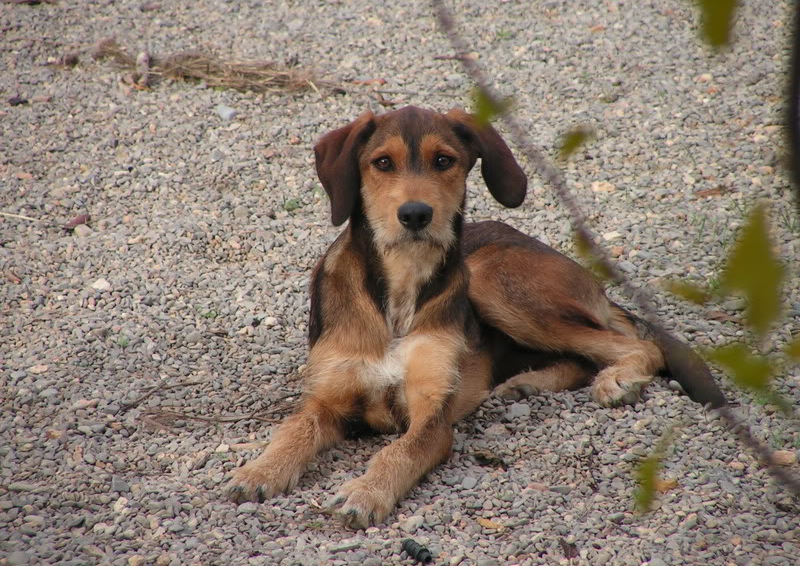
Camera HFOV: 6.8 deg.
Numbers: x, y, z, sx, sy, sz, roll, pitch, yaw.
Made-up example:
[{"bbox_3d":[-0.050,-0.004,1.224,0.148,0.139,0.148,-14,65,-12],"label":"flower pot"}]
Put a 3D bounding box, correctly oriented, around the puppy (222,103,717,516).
[{"bbox_3d":[0.069,-0.012,7.438,0.370,0.380,0.690,9,18,31],"label":"puppy"}]

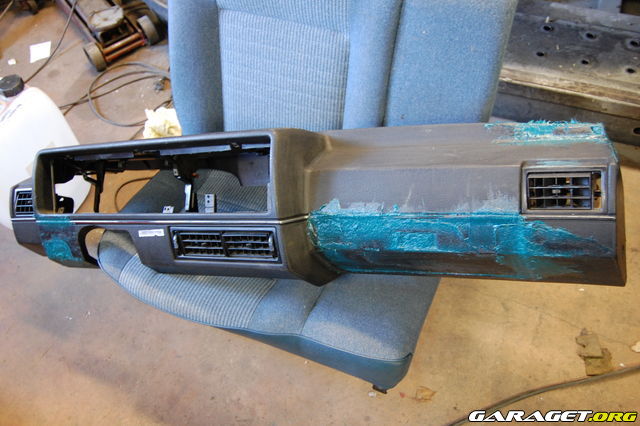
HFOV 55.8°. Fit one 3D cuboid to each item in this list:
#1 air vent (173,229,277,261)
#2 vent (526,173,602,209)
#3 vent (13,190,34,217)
[{"bbox_3d":[-0.180,0.058,1.161,0.246,0.067,0.035,0,16,28],"label":"air vent"},{"bbox_3d":[0.370,-0.032,0.916,0.108,0.060,0.035,0,-6,27],"label":"vent"},{"bbox_3d":[-0.694,-0.023,1.469,0.108,0.064,0.035,0,-6,27],"label":"vent"}]

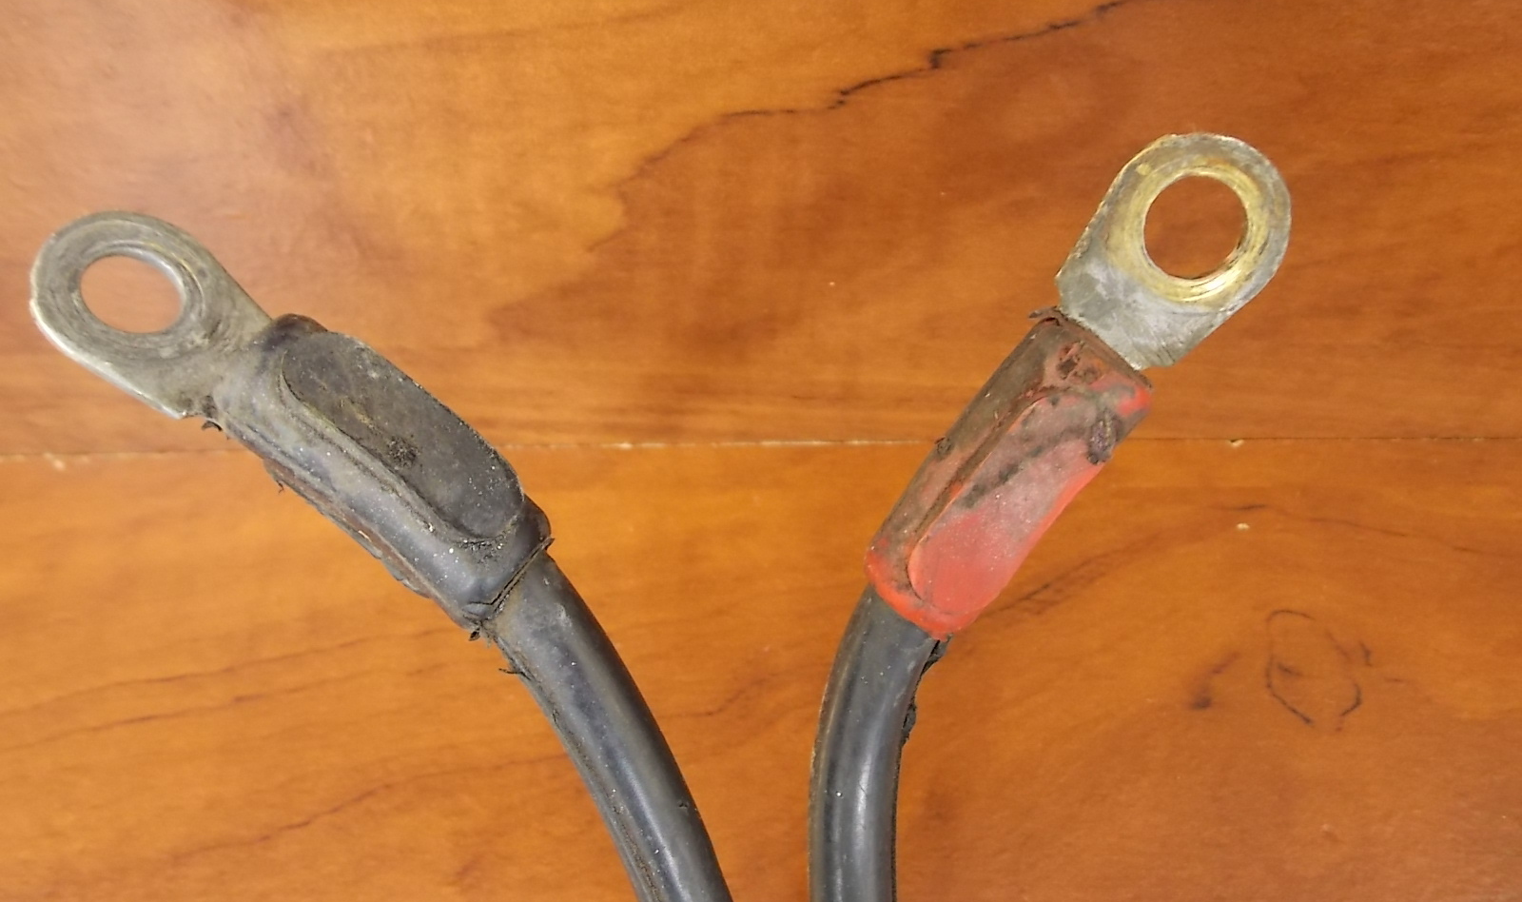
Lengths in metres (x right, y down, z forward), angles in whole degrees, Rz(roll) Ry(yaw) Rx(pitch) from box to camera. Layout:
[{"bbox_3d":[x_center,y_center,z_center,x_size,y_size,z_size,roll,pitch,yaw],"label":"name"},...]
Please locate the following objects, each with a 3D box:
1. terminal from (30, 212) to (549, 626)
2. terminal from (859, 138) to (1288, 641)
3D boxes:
[{"bbox_3d":[-0.053,-0.004,0.136,0.061,0.013,0.018,35,52,-8],"label":"terminal"},{"bbox_3d":[0.033,-0.007,0.126,0.017,0.013,0.059,34,102,-5],"label":"terminal"}]

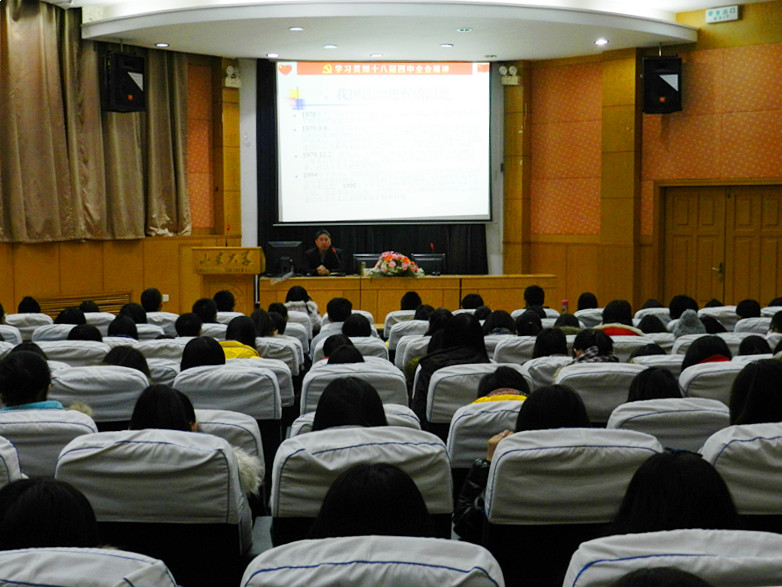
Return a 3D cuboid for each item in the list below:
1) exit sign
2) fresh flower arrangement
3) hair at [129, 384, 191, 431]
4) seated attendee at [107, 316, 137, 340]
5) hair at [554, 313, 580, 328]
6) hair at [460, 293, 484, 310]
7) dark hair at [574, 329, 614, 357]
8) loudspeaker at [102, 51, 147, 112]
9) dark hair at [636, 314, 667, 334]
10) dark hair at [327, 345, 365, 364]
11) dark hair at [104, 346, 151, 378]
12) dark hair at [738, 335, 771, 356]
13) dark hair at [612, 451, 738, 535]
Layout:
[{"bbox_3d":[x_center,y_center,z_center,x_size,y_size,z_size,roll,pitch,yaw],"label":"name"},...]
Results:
[{"bbox_3d":[3.385,-2.847,10.600,0.350,0.145,0.040,3,5,38],"label":"exit sign"},{"bbox_3d":[0.061,-0.318,11.600,0.630,0.300,0.360,0,5,-3],"label":"fresh flower arrangement"},{"bbox_3d":[-0.654,0.394,2.960,0.200,0.260,0.220,0,5,0],"label":"hair"},{"bbox_3d":[-1.978,0.754,7.804,0.460,1.200,0.650,0,3,-3],"label":"seated attendee"},{"bbox_3d":[1.296,0.259,7.637,0.185,0.210,0.210,0,3,-3],"label":"hair"},{"bbox_3d":[0.748,0.119,9.482,0.190,0.220,0.210,0,3,-3],"label":"hair"},{"bbox_3d":[0.935,0.295,4.860,0.200,0.250,0.220,-1,5,-10],"label":"dark hair"},{"bbox_3d":[-2.956,-2.319,11.400,0.360,0.620,0.410,4,6,42],"label":"loudspeaker"},{"bbox_3d":[1.865,0.264,7.448,0.210,0.220,0.210,0,4,-3],"label":"dark hair"},{"bbox_3d":[-0.207,0.353,4.857,0.190,0.230,0.220,0,3,-3],"label":"dark hair"},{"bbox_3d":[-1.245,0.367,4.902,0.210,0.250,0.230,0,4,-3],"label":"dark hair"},{"bbox_3d":[2.042,0.355,5.840,0.185,0.240,0.220,0,4,-3],"label":"dark hair"},{"bbox_3d":[0.542,0.426,1.984,0.235,0.250,0.230,0,2,-3],"label":"dark hair"}]

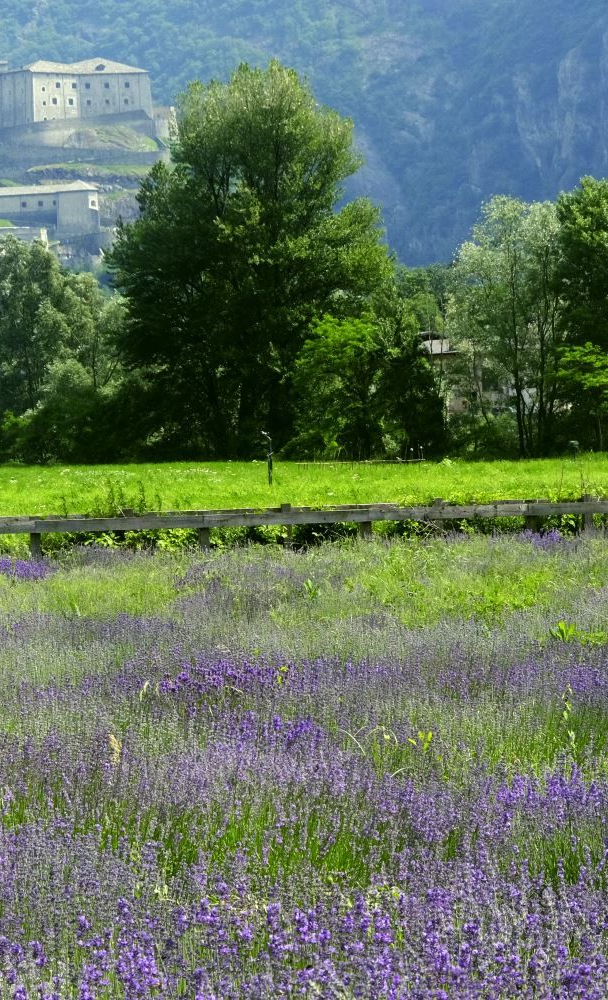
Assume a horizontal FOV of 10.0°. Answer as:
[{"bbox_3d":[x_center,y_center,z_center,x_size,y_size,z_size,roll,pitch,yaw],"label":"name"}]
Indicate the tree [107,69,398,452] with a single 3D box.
[{"bbox_3d":[-2.242,-10.117,147.000,12.105,17.044,11.500,-1,1,0],"label":"tree"}]

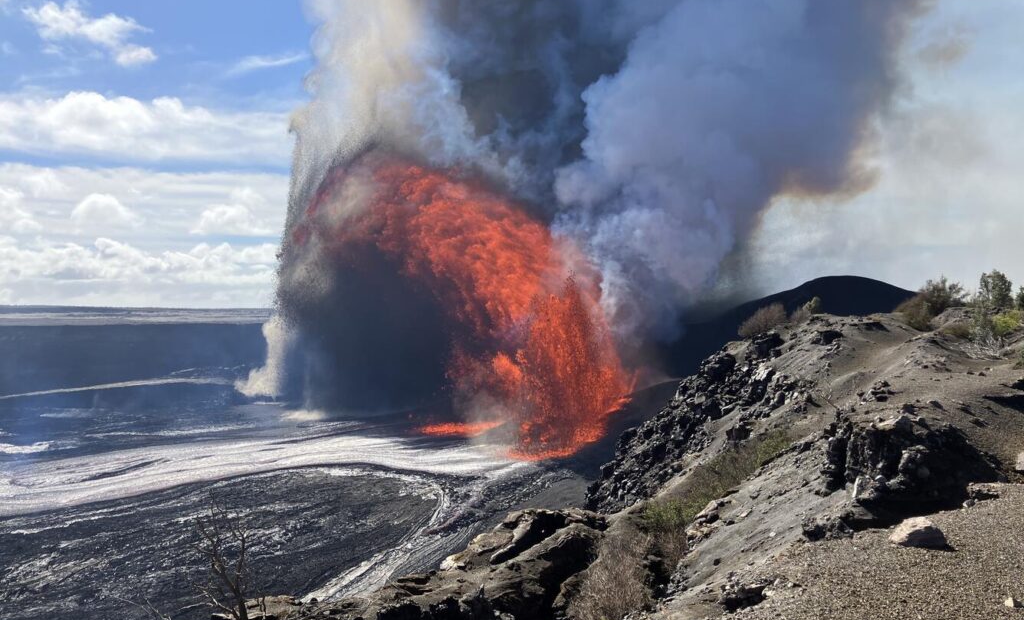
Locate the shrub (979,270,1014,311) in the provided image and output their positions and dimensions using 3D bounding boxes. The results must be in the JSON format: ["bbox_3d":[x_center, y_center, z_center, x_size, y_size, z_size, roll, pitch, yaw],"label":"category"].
[{"bbox_3d":[18.718,-0.732,32.000,1.391,1.752,1.400,0,0,0],"label":"shrub"}]

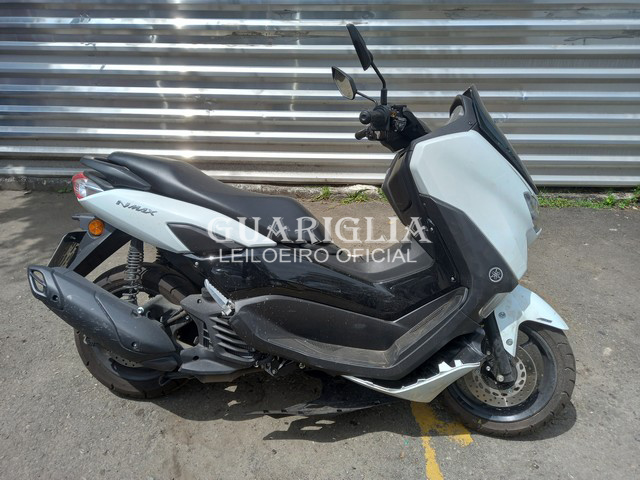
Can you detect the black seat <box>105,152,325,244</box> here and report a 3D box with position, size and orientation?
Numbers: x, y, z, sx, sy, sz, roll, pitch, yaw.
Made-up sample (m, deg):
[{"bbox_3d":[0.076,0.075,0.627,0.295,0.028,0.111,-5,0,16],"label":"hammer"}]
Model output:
[{"bbox_3d":[-0.387,-0.155,1.662,0.820,0.296,0.315,3,7,9],"label":"black seat"}]

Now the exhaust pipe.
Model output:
[{"bbox_3d":[-0.736,0.263,1.606,0.580,0.155,0.145,29,12,3],"label":"exhaust pipe"}]

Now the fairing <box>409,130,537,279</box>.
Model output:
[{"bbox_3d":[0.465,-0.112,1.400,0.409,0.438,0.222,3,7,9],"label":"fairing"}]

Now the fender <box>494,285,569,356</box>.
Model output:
[{"bbox_3d":[0.683,0.258,1.550,0.285,0.235,0.185,4,12,14],"label":"fender"}]

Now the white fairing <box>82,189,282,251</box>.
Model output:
[{"bbox_3d":[-0.493,-0.065,1.560,0.739,0.207,0.113,3,7,9],"label":"white fairing"}]

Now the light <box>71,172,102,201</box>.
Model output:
[{"bbox_3d":[-0.834,-0.203,1.712,0.160,0.100,0.230,3,9,8],"label":"light"}]

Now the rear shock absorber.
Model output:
[{"bbox_3d":[-0.650,0.112,1.621,0.060,0.290,0.060,10,10,7],"label":"rear shock absorber"}]

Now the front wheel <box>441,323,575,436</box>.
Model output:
[{"bbox_3d":[0.620,0.447,1.605,0.484,0.484,0.110,4,12,14],"label":"front wheel"}]

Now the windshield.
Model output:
[{"bbox_3d":[0.566,-0.300,1.500,0.090,0.400,0.310,-32,3,12],"label":"windshield"}]

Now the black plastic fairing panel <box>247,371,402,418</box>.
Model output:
[{"bbox_3d":[0.020,0.562,1.669,0.520,0.080,0.180,0,21,-2],"label":"black plastic fairing panel"}]

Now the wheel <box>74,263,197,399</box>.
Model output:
[{"bbox_3d":[-0.704,0.356,1.789,0.512,0.512,0.130,3,9,8],"label":"wheel"}]

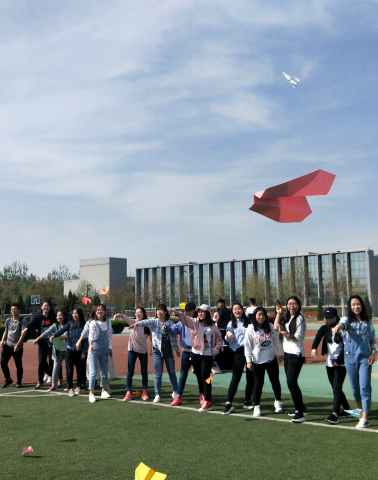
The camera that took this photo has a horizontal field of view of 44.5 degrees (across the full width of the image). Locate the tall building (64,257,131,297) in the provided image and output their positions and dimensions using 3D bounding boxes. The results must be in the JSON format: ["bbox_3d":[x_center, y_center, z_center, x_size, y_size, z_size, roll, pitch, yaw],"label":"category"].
[{"bbox_3d":[-27.610,14.980,138.190,18.570,17.270,9.010,-7,-11,32],"label":"tall building"}]

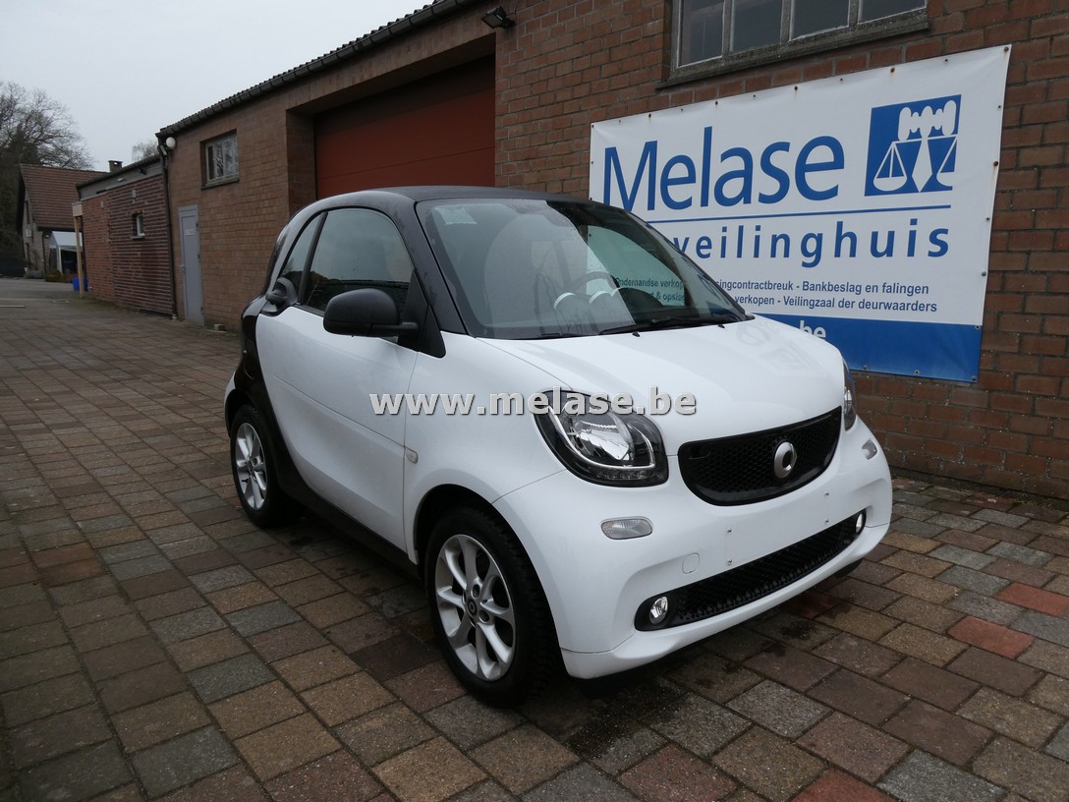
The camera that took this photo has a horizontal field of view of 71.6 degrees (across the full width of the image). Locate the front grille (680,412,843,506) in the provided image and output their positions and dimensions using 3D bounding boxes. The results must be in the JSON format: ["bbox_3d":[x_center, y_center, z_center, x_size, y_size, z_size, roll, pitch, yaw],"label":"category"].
[{"bbox_3d":[0.727,0.177,2.253,0.870,0.225,0.090,-8,14,-39],"label":"front grille"}]

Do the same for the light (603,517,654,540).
[{"bbox_3d":[0.232,0.321,1.871,0.155,0.058,0.045,-5,12,-27],"label":"light"}]

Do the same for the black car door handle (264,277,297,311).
[{"bbox_3d":[-1.078,-0.440,3.123,0.100,0.150,0.220,-8,14,-39],"label":"black car door handle"}]

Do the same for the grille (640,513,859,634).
[{"bbox_3d":[0.738,0.513,2.285,1.180,0.160,0.100,-8,14,-39],"label":"grille"}]

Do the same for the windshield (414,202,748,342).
[{"bbox_3d":[0.209,-0.507,2.750,1.400,0.100,0.790,-8,51,-39],"label":"windshield"}]

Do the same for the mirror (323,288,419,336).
[{"bbox_3d":[-0.521,-0.283,2.380,0.245,0.150,0.130,-8,14,-39],"label":"mirror"}]

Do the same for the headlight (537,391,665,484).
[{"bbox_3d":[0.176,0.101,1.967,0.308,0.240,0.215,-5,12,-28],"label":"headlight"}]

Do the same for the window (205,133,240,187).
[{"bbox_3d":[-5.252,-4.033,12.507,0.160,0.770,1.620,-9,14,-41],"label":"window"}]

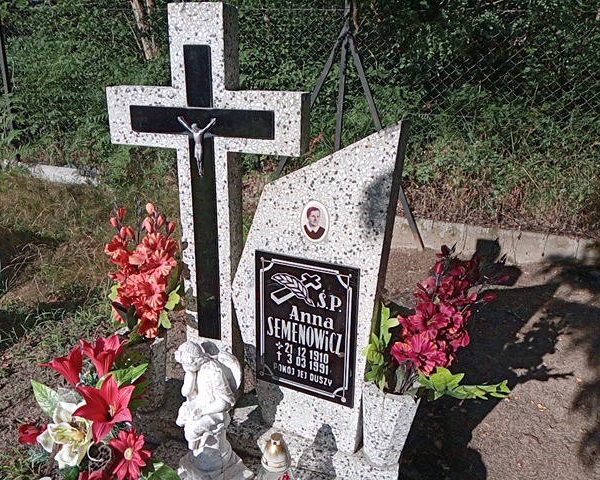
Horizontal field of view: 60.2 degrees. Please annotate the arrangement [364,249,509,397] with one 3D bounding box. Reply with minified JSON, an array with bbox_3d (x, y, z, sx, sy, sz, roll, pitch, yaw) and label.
[{"bbox_3d":[0.356,0.207,1.350,0.360,0.385,0.270,9,21,22],"label":"arrangement"}]

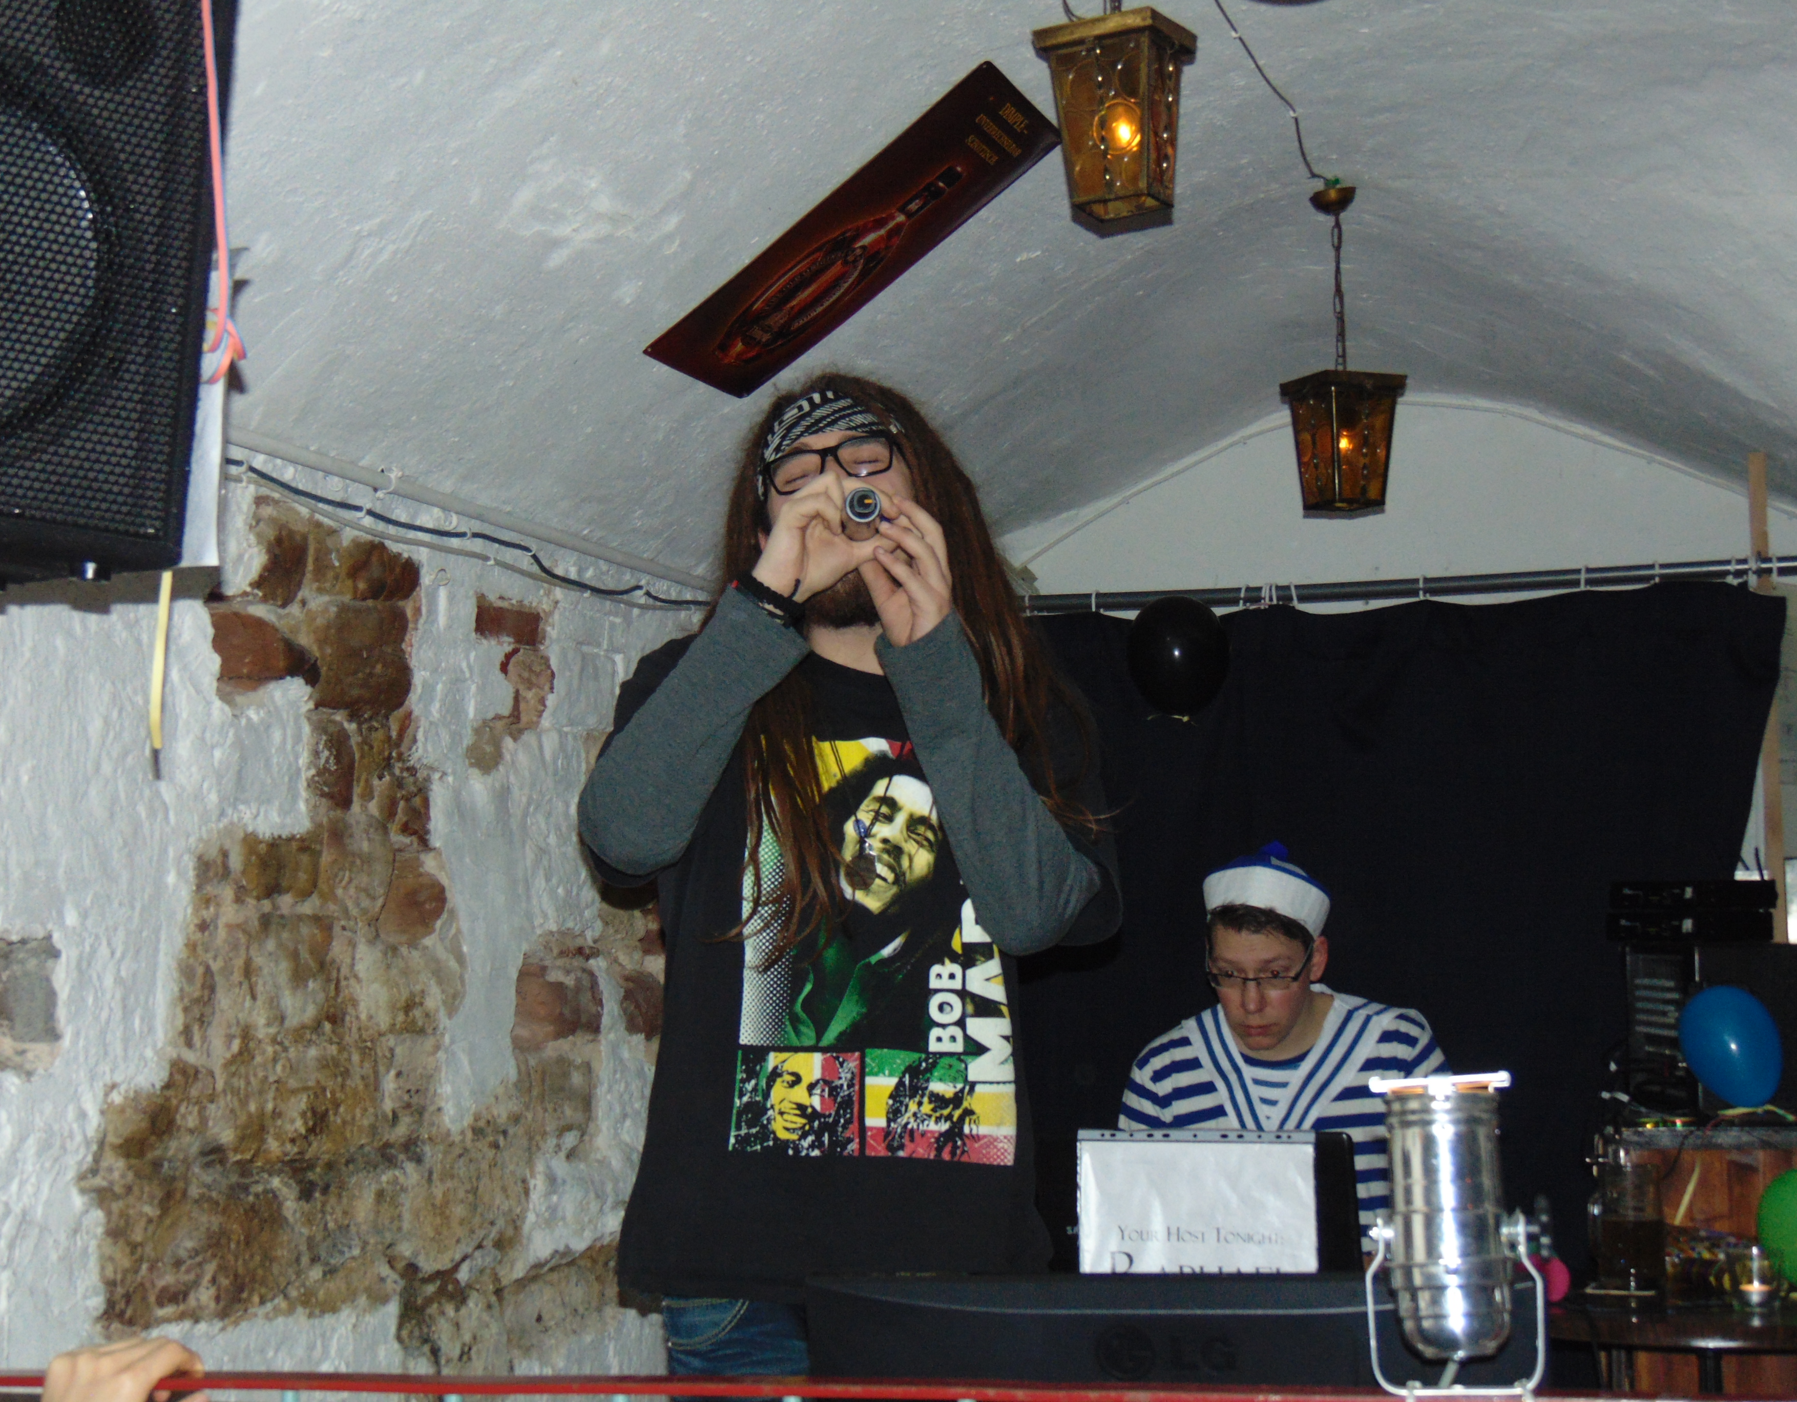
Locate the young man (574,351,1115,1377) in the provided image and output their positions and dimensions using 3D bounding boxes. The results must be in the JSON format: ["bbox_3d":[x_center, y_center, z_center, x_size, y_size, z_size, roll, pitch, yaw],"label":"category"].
[{"bbox_3d":[-0.043,0.563,3.275,0.540,1.800,0.460,-1,-4,-12],"label":"young man"}]

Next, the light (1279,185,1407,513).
[{"bbox_3d":[0.696,-0.561,5.104,0.140,0.516,0.140,1,-5,-26],"label":"light"}]

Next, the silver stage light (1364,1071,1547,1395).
[{"bbox_3d":[0.341,0.325,1.980,0.108,0.194,0.090,-2,-4,5],"label":"silver stage light"}]

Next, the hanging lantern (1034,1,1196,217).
[{"bbox_3d":[0.253,-0.662,3.693,0.140,0.201,0.140,-4,-5,28],"label":"hanging lantern"}]

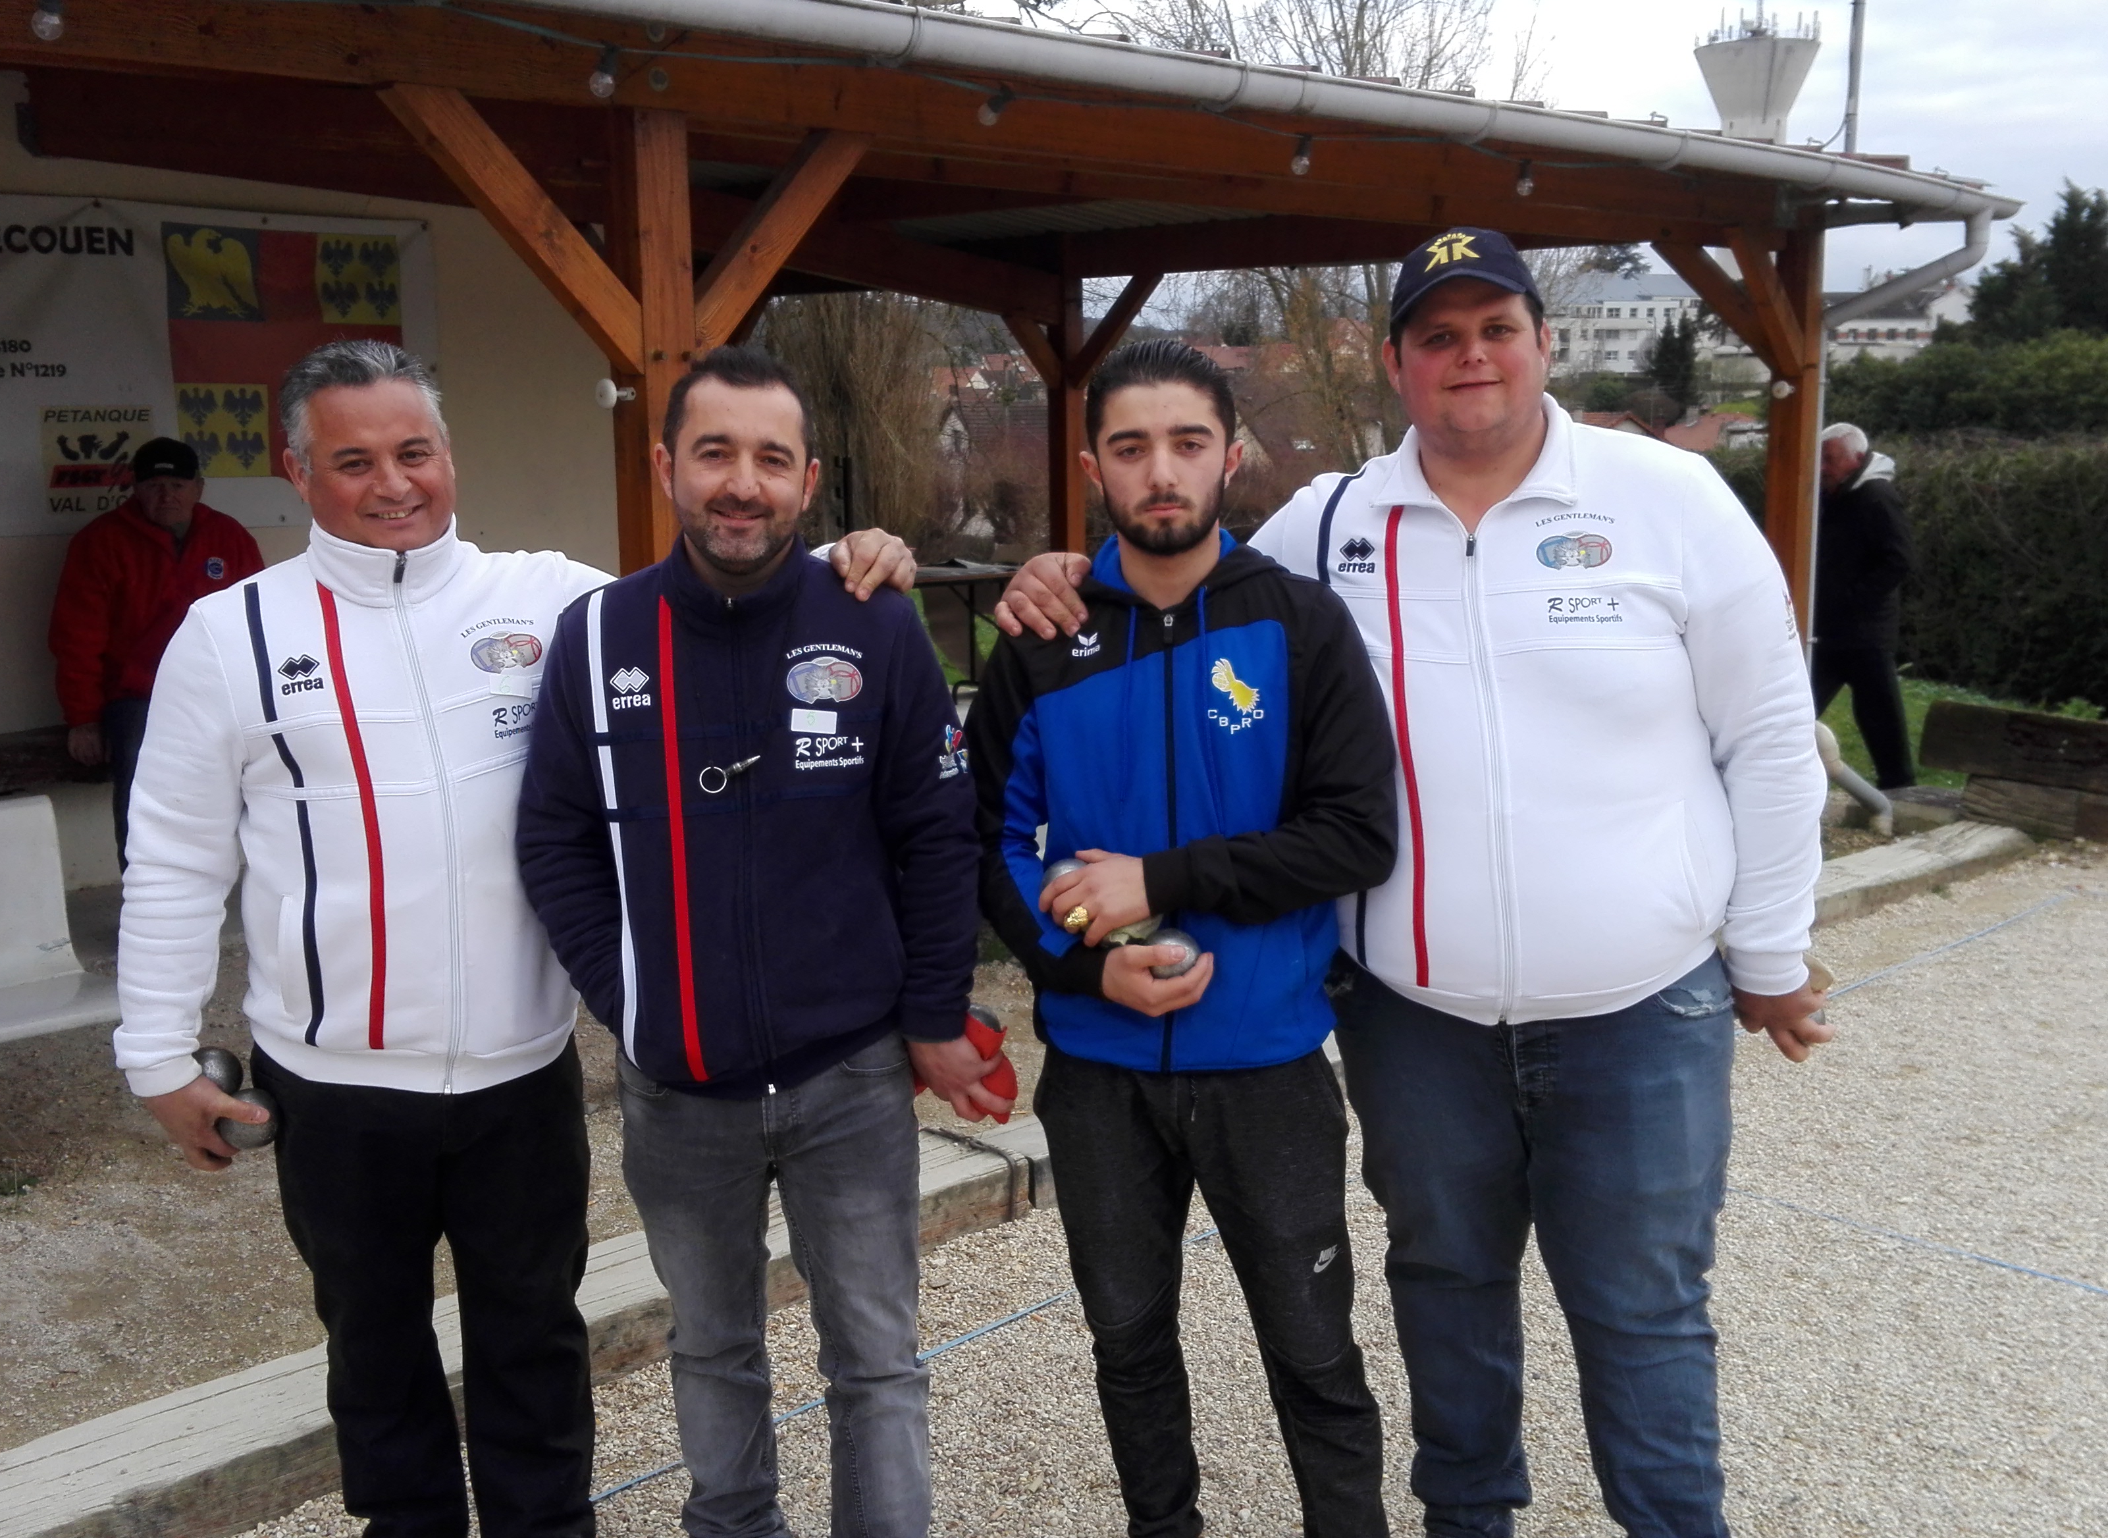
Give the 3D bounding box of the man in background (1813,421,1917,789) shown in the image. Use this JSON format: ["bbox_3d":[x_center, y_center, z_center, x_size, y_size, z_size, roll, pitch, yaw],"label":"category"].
[{"bbox_3d":[3.226,-0.601,8.201,0.620,1.690,0.560,-7,12,-31],"label":"man in background"}]

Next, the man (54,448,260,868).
[{"bbox_3d":[-2.381,-0.242,5.451,0.640,1.340,0.800,-6,12,-30],"label":"man"}]

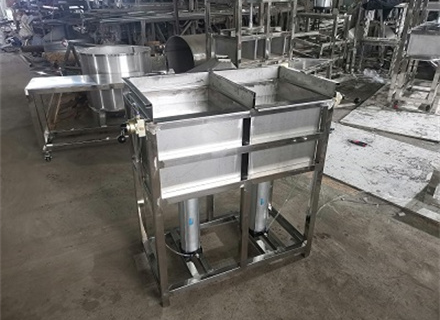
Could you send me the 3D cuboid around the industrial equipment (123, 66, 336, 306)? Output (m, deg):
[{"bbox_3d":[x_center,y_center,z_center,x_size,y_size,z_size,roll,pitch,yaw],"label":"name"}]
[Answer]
[{"bbox_3d":[0.049,0.110,2.000,1.062,1.174,0.510,-11,27,-23],"label":"industrial equipment"}]

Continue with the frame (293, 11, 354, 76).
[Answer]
[{"bbox_3d":[2.496,-2.797,8.052,1.026,1.382,1.242,17,30,31],"label":"frame"}]

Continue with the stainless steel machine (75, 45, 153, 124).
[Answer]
[{"bbox_3d":[-1.449,-1.049,4.702,0.994,0.961,0.994,1,25,0],"label":"stainless steel machine"}]

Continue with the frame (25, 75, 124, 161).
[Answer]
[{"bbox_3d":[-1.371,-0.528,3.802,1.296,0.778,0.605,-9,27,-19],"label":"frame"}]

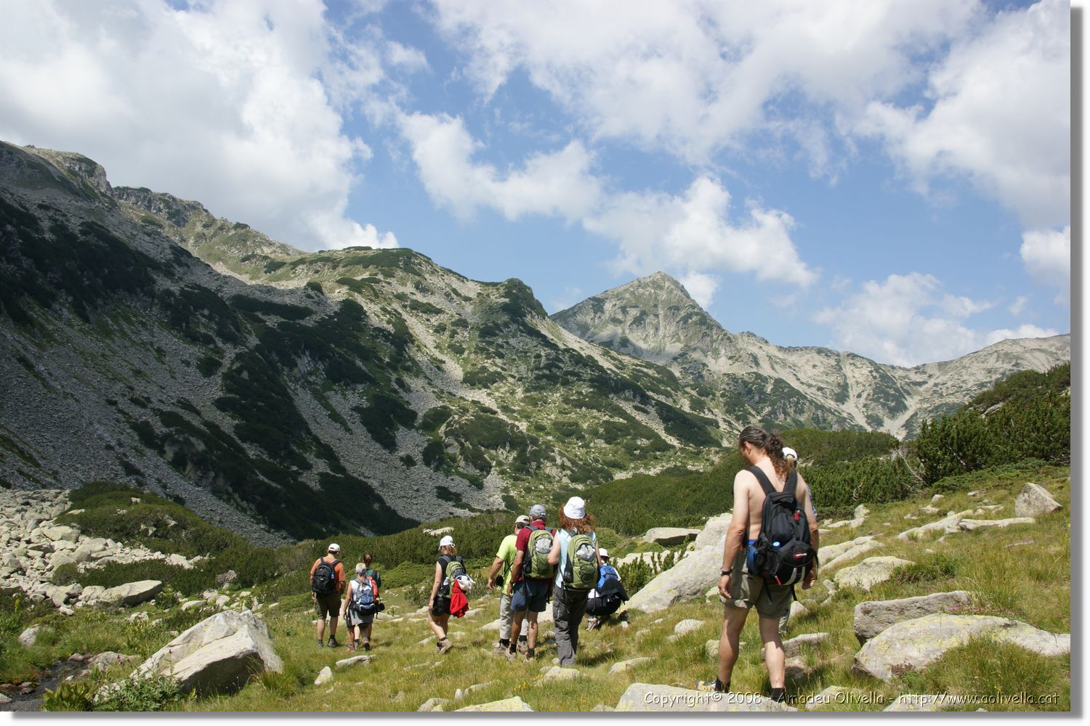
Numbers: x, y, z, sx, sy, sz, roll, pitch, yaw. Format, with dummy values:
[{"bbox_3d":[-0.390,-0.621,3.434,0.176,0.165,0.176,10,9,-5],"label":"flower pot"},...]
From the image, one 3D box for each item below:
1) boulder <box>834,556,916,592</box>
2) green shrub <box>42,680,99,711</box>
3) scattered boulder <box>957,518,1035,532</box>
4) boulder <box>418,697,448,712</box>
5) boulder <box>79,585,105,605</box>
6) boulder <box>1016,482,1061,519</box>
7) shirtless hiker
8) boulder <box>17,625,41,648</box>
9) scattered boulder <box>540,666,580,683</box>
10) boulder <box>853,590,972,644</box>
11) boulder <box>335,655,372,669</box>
[{"bbox_3d":[3.810,2.449,9.476,0.927,0.376,0.649,-1,-3,22],"label":"boulder"},{"bbox_3d":[-5.982,4.197,10.300,0.700,0.420,0.580,3,-7,-29],"label":"green shrub"},{"bbox_3d":[8.274,2.978,15.000,1.380,0.240,0.600,-2,-6,17],"label":"scattered boulder"},{"bbox_3d":[-0.971,2.969,7.086,0.268,0.132,0.201,0,-3,-7],"label":"boulder"},{"bbox_3d":[-10.133,5.197,18.300,0.600,0.400,0.500,3,-7,-27],"label":"boulder"},{"bbox_3d":[9.840,2.761,16.300,0.920,0.700,0.750,-3,-7,27],"label":"boulder"},{"bbox_3d":[1.347,1.270,5.100,0.660,1.750,0.620,1,-3,-18],"label":"shirtless hiker"},{"bbox_3d":[-8.649,4.583,13.700,0.400,0.350,0.360,4,-7,-31],"label":"boulder"},{"bbox_3d":[0.140,2.846,7.460,0.369,0.117,0.258,0,-3,1],"label":"scattered boulder"},{"bbox_3d":[2.959,2.042,6.575,0.962,0.392,0.529,-1,-3,15],"label":"boulder"},{"bbox_3d":[-2.727,4.262,11.634,0.526,0.186,0.316,1,-3,-13],"label":"boulder"}]

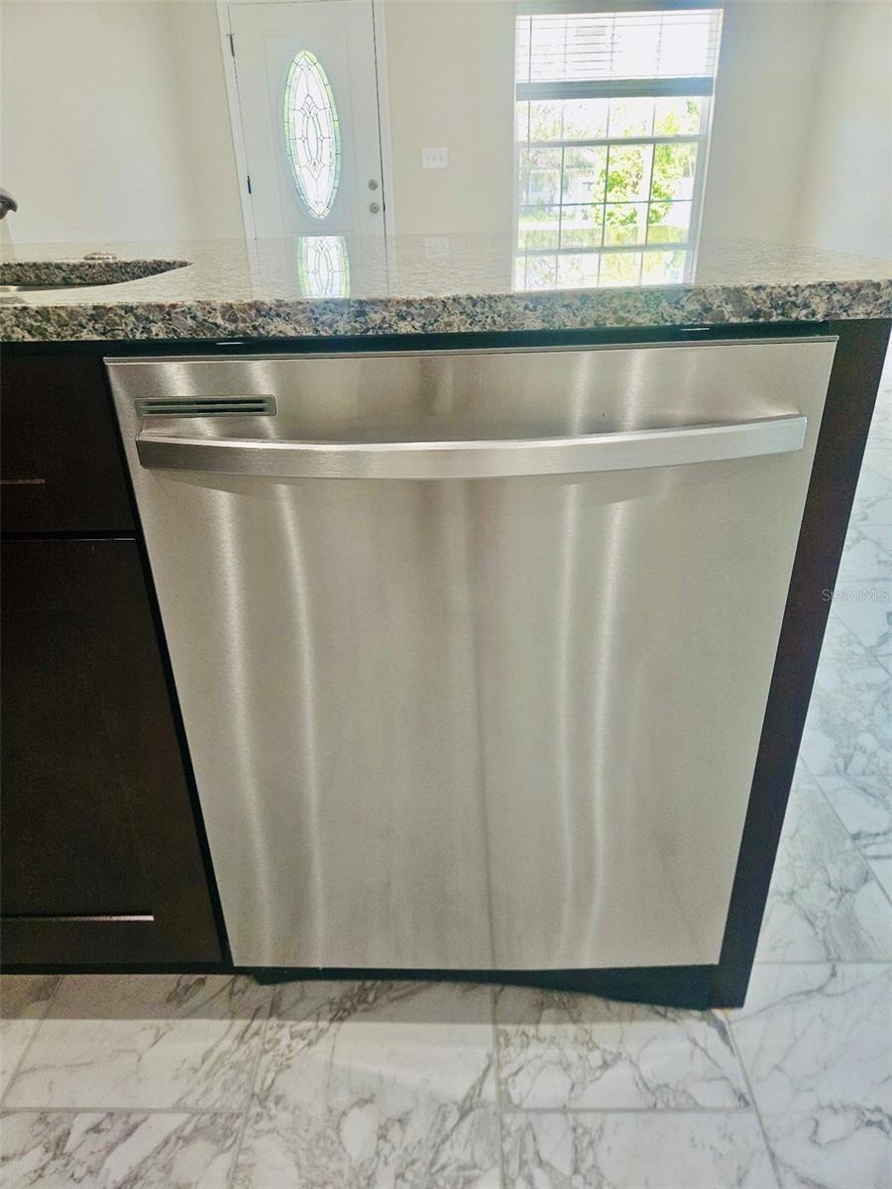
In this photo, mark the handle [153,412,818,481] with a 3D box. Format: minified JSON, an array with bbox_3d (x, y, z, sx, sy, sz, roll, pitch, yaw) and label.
[{"bbox_3d":[0.018,-0.121,0.657,0.565,0.028,0.060,-1,27,1],"label":"handle"}]

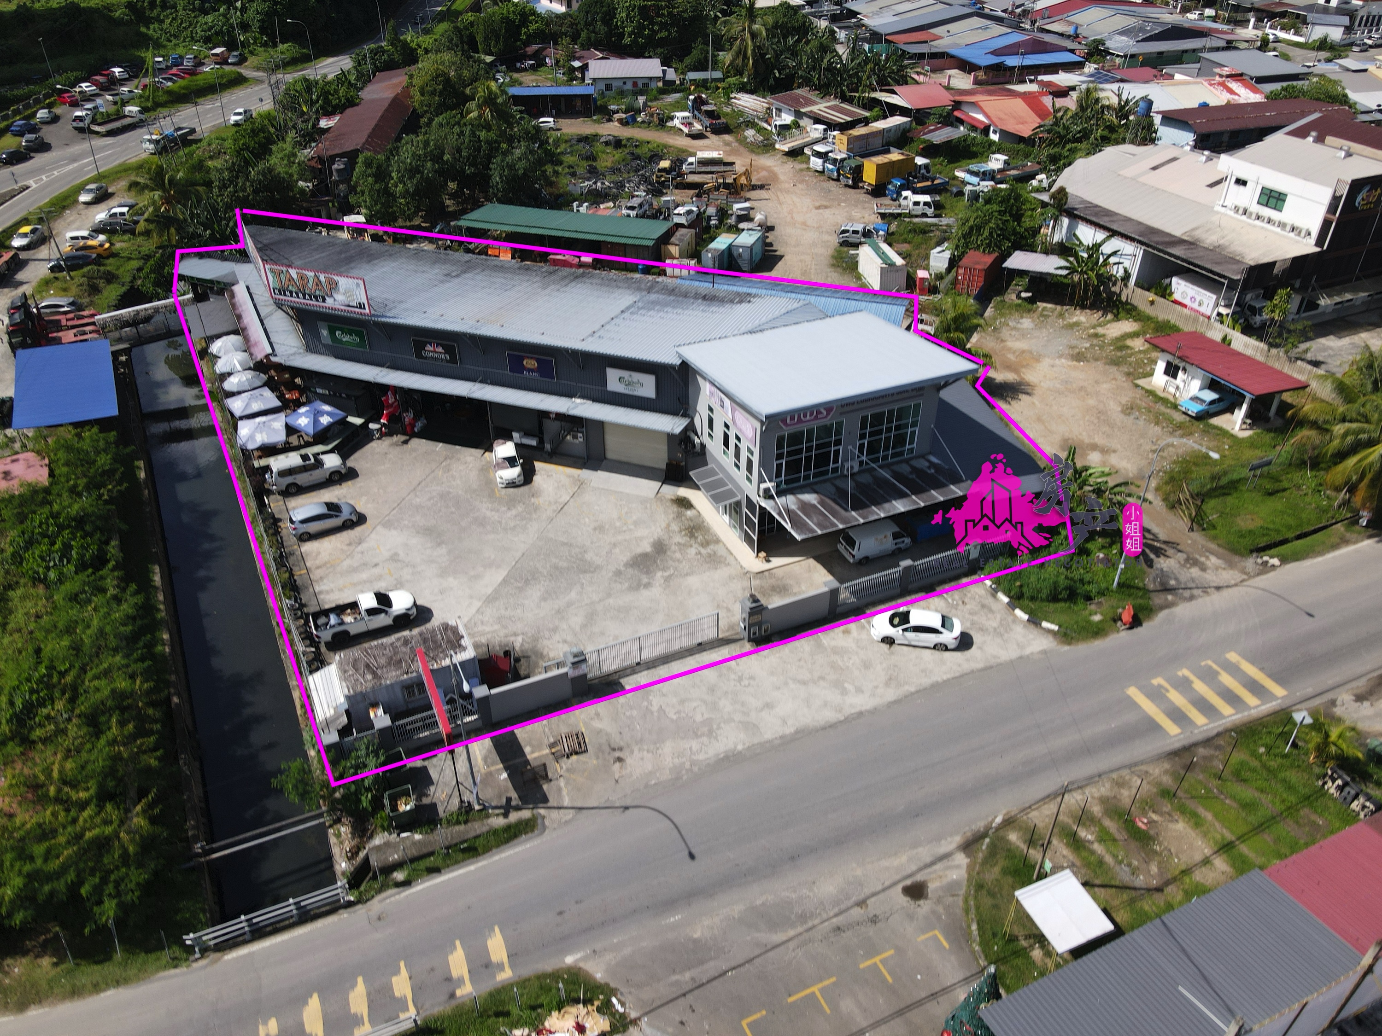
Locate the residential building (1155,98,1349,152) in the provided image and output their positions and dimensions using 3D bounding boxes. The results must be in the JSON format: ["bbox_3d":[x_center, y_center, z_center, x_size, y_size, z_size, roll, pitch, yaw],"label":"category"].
[{"bbox_3d":[81.687,-56.935,139.901,29.200,5.200,9.000,-11,35,-17],"label":"residential building"}]

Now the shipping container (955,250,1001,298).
[{"bbox_3d":[26.988,-23.194,90.559,2.440,2.600,6.060,16,37,22],"label":"shipping container"}]

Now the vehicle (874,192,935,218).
[{"bbox_3d":[24.488,-35.730,109.762,6.350,2.150,1.900,0,34,1],"label":"vehicle"}]

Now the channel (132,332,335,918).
[{"bbox_3d":[-32.180,-0.440,62.597,5.100,2.100,64.000,-17,38,-23],"label":"channel"}]

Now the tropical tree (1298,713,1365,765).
[{"bbox_3d":[27.897,9.820,41.890,2.300,2.100,2.300,27,42,35],"label":"tropical tree"}]

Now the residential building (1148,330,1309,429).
[{"bbox_3d":[39.165,-10.234,71.253,4.960,3.100,10.460,-12,35,-17],"label":"residential building"}]

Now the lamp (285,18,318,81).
[{"bbox_3d":[-71.262,-85.371,176.710,3.300,11.400,0.400,7,34,11],"label":"lamp"}]

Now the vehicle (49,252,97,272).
[{"bbox_3d":[-62.216,-25.834,96.358,4.450,1.430,1.730,-17,37,-24],"label":"vehicle"}]

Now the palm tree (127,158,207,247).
[{"bbox_3d":[-50.356,-29.525,92.643,7.700,8.600,7.700,-1,35,0],"label":"palm tree"}]

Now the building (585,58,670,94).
[{"bbox_3d":[-11.644,-79.373,172.233,14.000,5.000,9.000,-5,34,-7],"label":"building"}]

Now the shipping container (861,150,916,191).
[{"bbox_3d":[24.800,-43.700,120.000,6.060,2.600,2.440,-18,37,-25],"label":"shipping container"}]

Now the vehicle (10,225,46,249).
[{"bbox_3d":[-70.861,-30.155,102.217,1.690,1.420,4.300,-4,34,-6],"label":"vehicle"}]

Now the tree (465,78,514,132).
[{"bbox_3d":[-28.791,-57.372,136.860,7.000,9.600,7.000,0,33,0],"label":"tree"}]

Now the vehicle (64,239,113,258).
[{"bbox_3d":[-61.373,-27.332,97.614,4.100,1.380,1.680,-2,34,-2],"label":"vehicle"}]

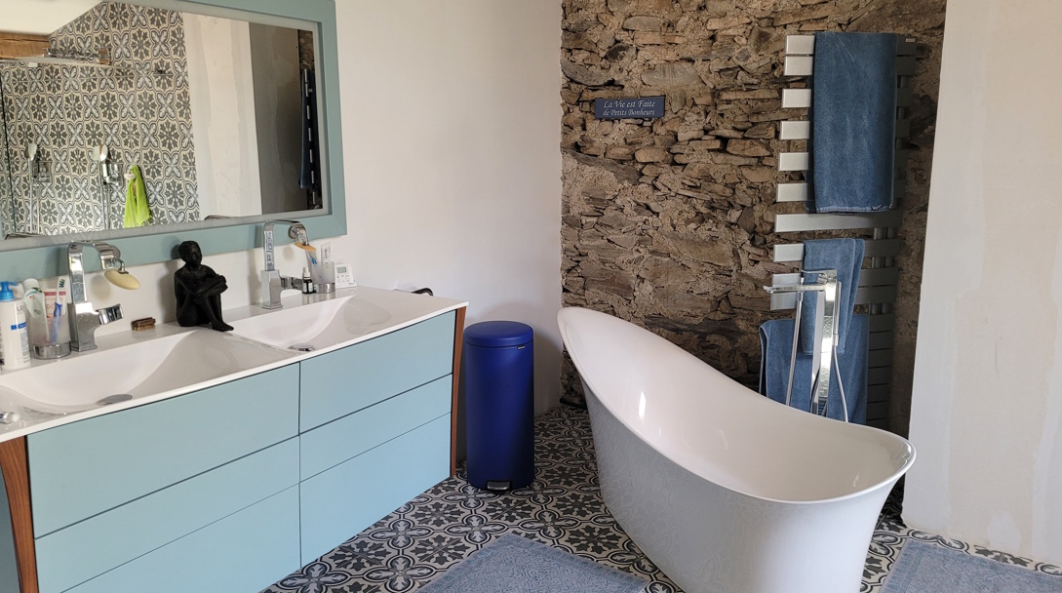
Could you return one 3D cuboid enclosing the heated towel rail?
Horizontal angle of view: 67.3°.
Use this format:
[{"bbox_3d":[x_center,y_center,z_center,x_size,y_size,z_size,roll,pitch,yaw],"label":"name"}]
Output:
[{"bbox_3d":[1.182,-0.162,3.116,0.550,1.620,0.100,-2,11,-12],"label":"heated towel rail"}]

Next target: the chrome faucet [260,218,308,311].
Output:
[{"bbox_3d":[-0.765,-0.103,2.571,0.192,0.270,0.137,7,13,32],"label":"chrome faucet"}]

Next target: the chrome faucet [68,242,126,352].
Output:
[{"bbox_3d":[-1.094,-0.005,2.063,0.192,0.270,0.132,7,13,32],"label":"chrome faucet"}]

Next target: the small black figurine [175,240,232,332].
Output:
[{"bbox_3d":[-0.954,-0.039,2.312,0.150,0.243,0.108,5,12,25],"label":"small black figurine"}]

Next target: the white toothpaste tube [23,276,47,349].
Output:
[{"bbox_3d":[-1.236,0.042,1.993,0.052,0.180,0.040,-8,14,-37],"label":"white toothpaste tube"}]

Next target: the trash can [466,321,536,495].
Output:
[{"bbox_3d":[-0.131,0.455,3.431,0.295,0.685,0.335,0,11,1],"label":"trash can"}]

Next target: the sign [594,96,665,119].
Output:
[{"bbox_3d":[0.480,-0.924,3.907,0.380,0.098,0.015,7,13,33],"label":"sign"}]

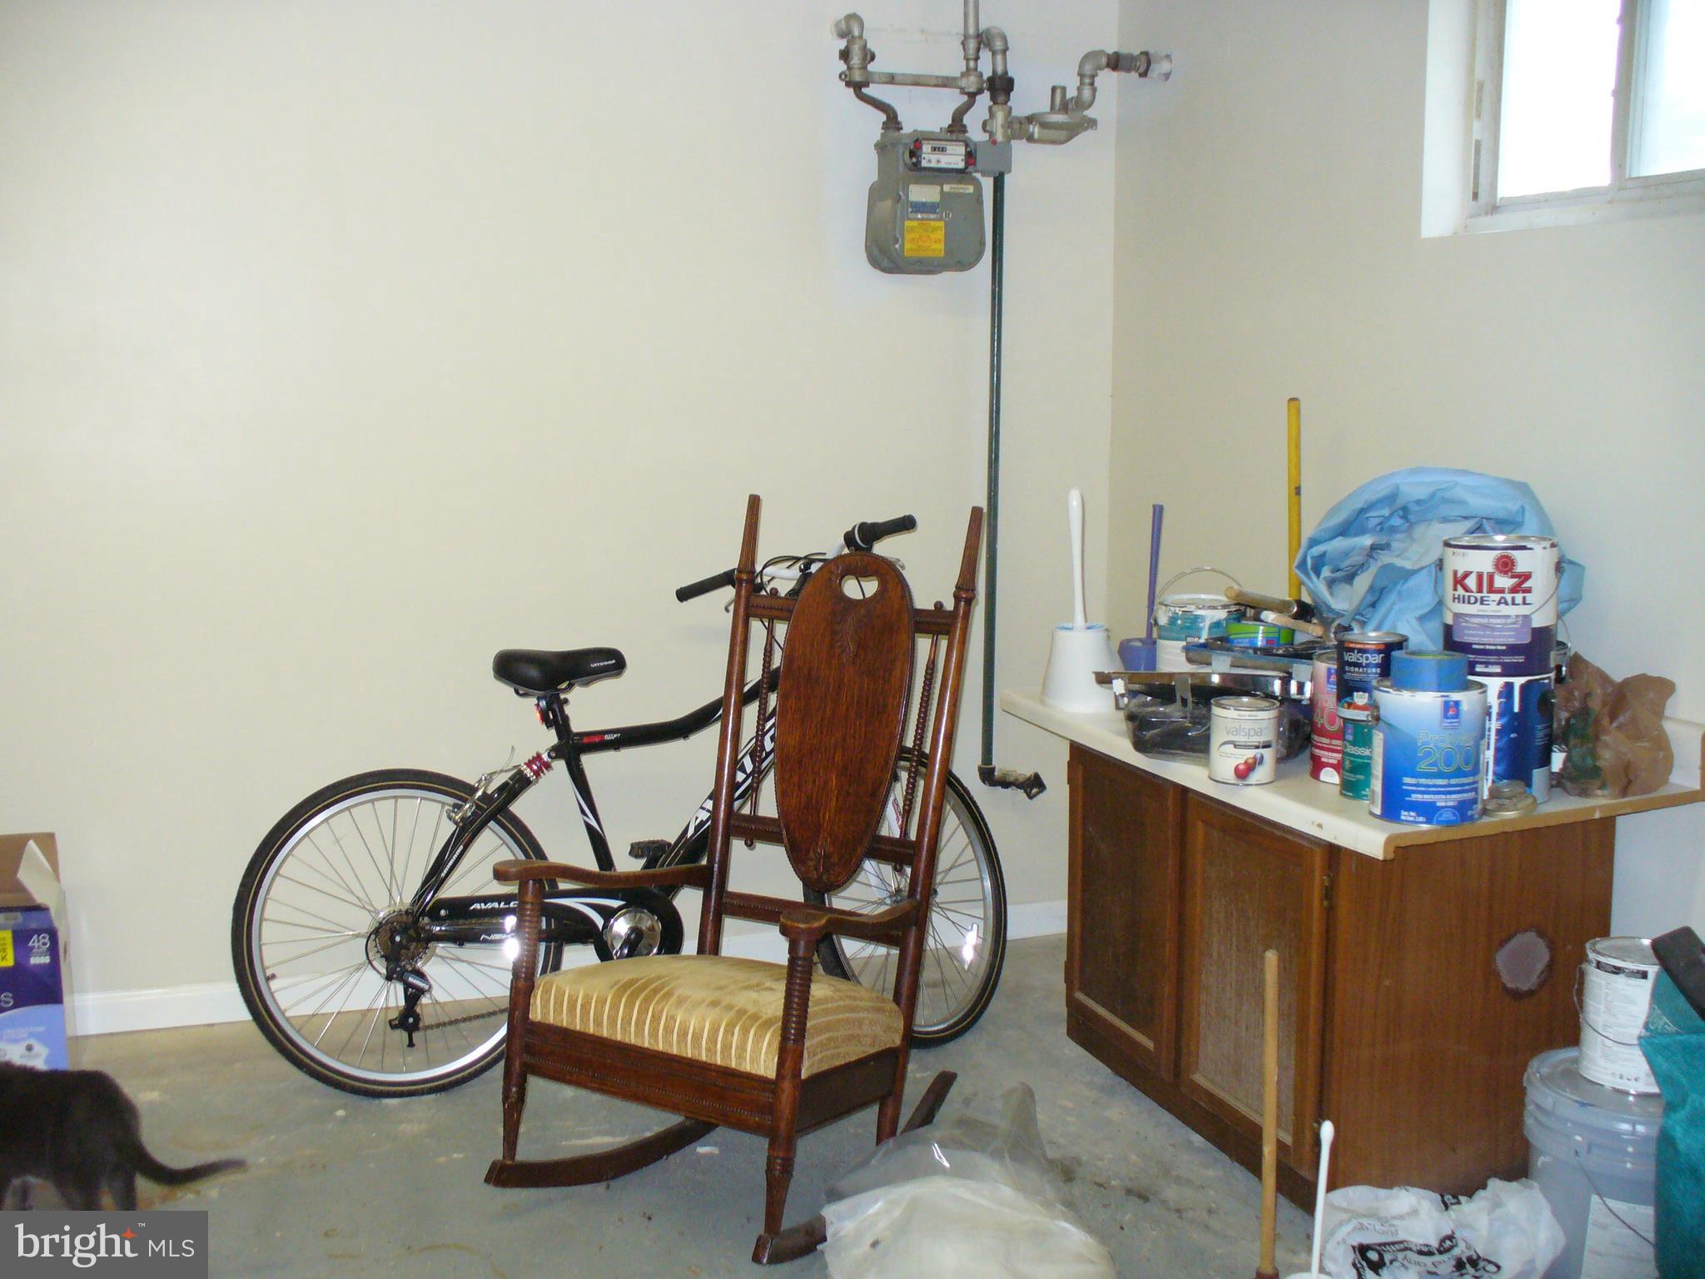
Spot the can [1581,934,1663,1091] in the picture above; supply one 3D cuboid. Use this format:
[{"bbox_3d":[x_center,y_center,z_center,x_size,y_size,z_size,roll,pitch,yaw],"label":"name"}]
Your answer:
[{"bbox_3d":[1.220,0.581,2.821,0.168,0.195,0.168,4,9,24],"label":"can"}]

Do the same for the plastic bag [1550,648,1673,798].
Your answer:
[{"bbox_3d":[1.241,0.144,2.970,0.180,0.230,0.170,-3,9,-18],"label":"plastic bag"}]

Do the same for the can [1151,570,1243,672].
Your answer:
[{"bbox_3d":[0.645,-0.001,3.369,0.172,0.236,0.168,1,7,11],"label":"can"}]

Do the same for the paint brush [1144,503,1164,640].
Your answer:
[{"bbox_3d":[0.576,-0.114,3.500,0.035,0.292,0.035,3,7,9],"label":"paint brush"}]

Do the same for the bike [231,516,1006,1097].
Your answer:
[{"bbox_3d":[-0.434,0.316,3.838,1.680,1.180,0.580,-2,9,-13],"label":"bike"}]

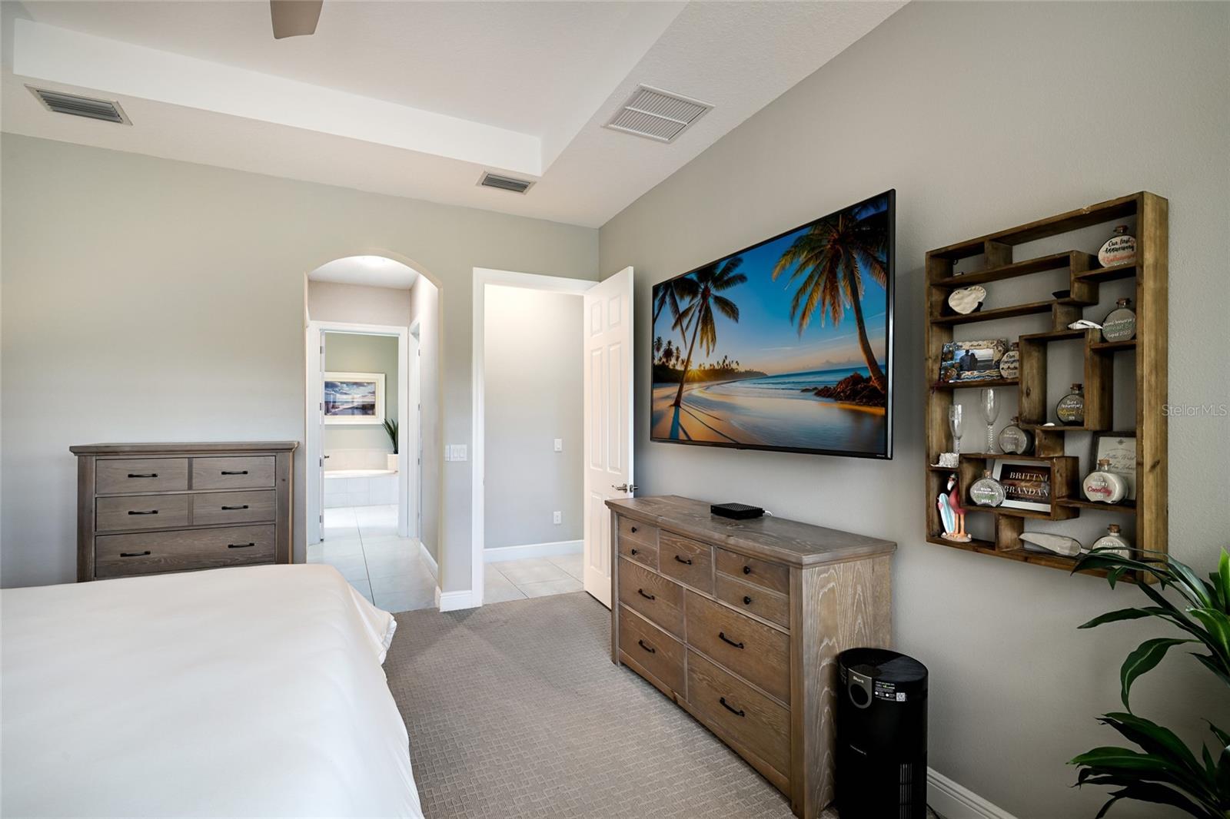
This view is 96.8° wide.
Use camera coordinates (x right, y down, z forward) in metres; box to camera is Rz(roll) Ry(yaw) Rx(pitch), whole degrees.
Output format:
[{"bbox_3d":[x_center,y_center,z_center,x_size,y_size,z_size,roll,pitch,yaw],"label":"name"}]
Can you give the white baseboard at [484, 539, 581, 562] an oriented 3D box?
[{"bbox_3d":[-0.795,1.448,5.586,1.160,0.130,0.016,0,-1,-26],"label":"white baseboard"}]

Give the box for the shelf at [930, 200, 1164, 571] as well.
[{"bbox_3d":[1.272,-0.053,1.672,0.123,0.991,0.584,0,-1,-26],"label":"shelf"}]

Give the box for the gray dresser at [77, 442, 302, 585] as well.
[{"bbox_3d":[-2.426,0.843,3.183,0.975,1.278,0.475,0,-1,-26],"label":"gray dresser"}]

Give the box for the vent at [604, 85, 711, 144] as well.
[{"bbox_3d":[0.218,-1.537,2.883,0.440,0.020,0.429,0,-1,-26],"label":"vent"}]

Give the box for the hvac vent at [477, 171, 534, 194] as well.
[{"bbox_3d":[-0.740,-1.528,3.717,0.349,0.020,0.242,0,-1,-26],"label":"hvac vent"}]

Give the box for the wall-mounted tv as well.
[{"bbox_3d":[0.668,-0.318,2.915,0.050,1.041,1.810,0,-1,-26],"label":"wall-mounted tv"}]

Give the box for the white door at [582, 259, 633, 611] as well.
[{"bbox_3d":[-0.064,0.262,4.207,0.040,2.445,0.815,0,-1,-26],"label":"white door"}]

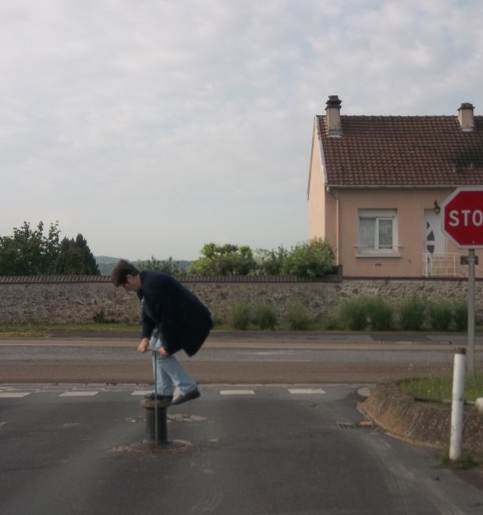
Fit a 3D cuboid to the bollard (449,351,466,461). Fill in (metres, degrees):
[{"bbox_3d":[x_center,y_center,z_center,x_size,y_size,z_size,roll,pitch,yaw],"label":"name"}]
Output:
[{"bbox_3d":[1.912,1.306,10.687,0.100,0.990,0.100,2,-1,0],"label":"bollard"}]

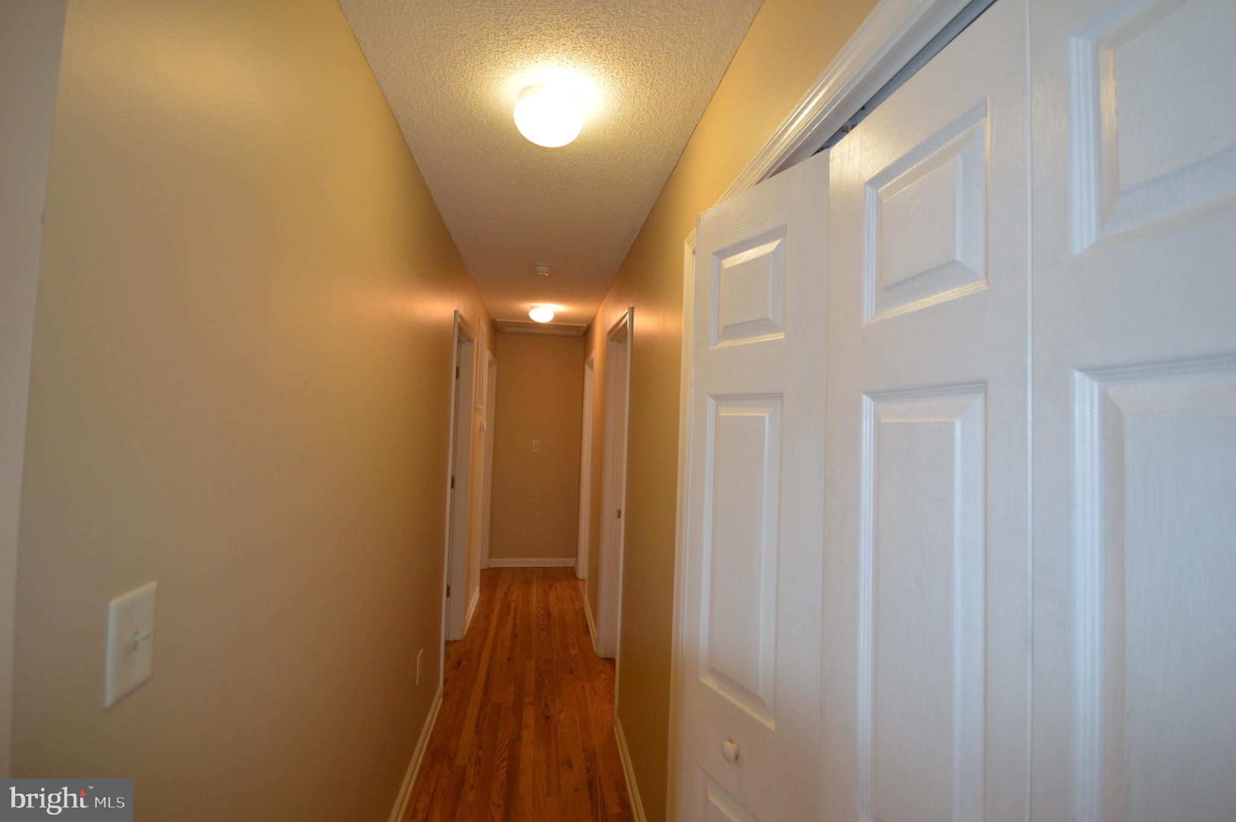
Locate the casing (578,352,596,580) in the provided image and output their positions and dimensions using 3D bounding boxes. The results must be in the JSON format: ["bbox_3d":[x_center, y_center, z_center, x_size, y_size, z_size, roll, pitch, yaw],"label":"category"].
[{"bbox_3d":[-0.247,0.564,4.659,0.100,2.084,0.713,2,-1,-9],"label":"casing"}]

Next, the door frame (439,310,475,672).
[{"bbox_3d":[-1.024,0.501,3.165,0.125,2.084,0.832,2,-1,-9],"label":"door frame"}]

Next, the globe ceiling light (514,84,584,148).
[{"bbox_3d":[-0.197,-0.827,1.464,0.197,0.121,0.197,2,-1,-9],"label":"globe ceiling light"}]

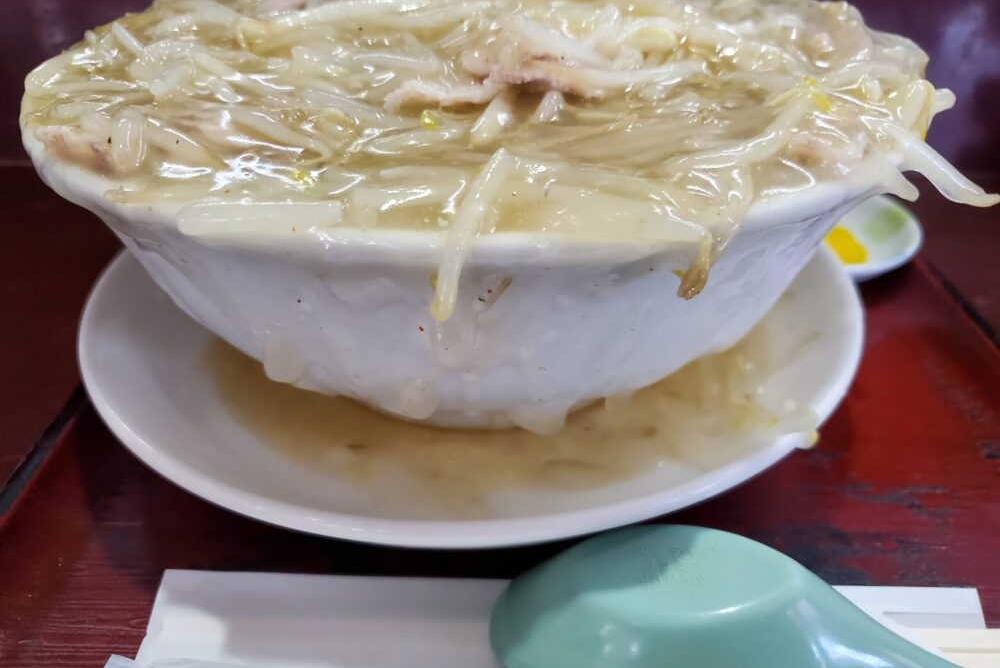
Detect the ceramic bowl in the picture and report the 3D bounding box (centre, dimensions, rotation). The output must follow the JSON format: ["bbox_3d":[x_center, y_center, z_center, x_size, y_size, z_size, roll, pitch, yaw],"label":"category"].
[{"bbox_3d":[-0.006,-0.045,0.232,0.223,0.090,0.223,0,35,0],"label":"ceramic bowl"}]

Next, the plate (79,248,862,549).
[{"bbox_3d":[-0.008,-0.013,0.254,0.236,0.032,0.236,0,35,0],"label":"plate"}]

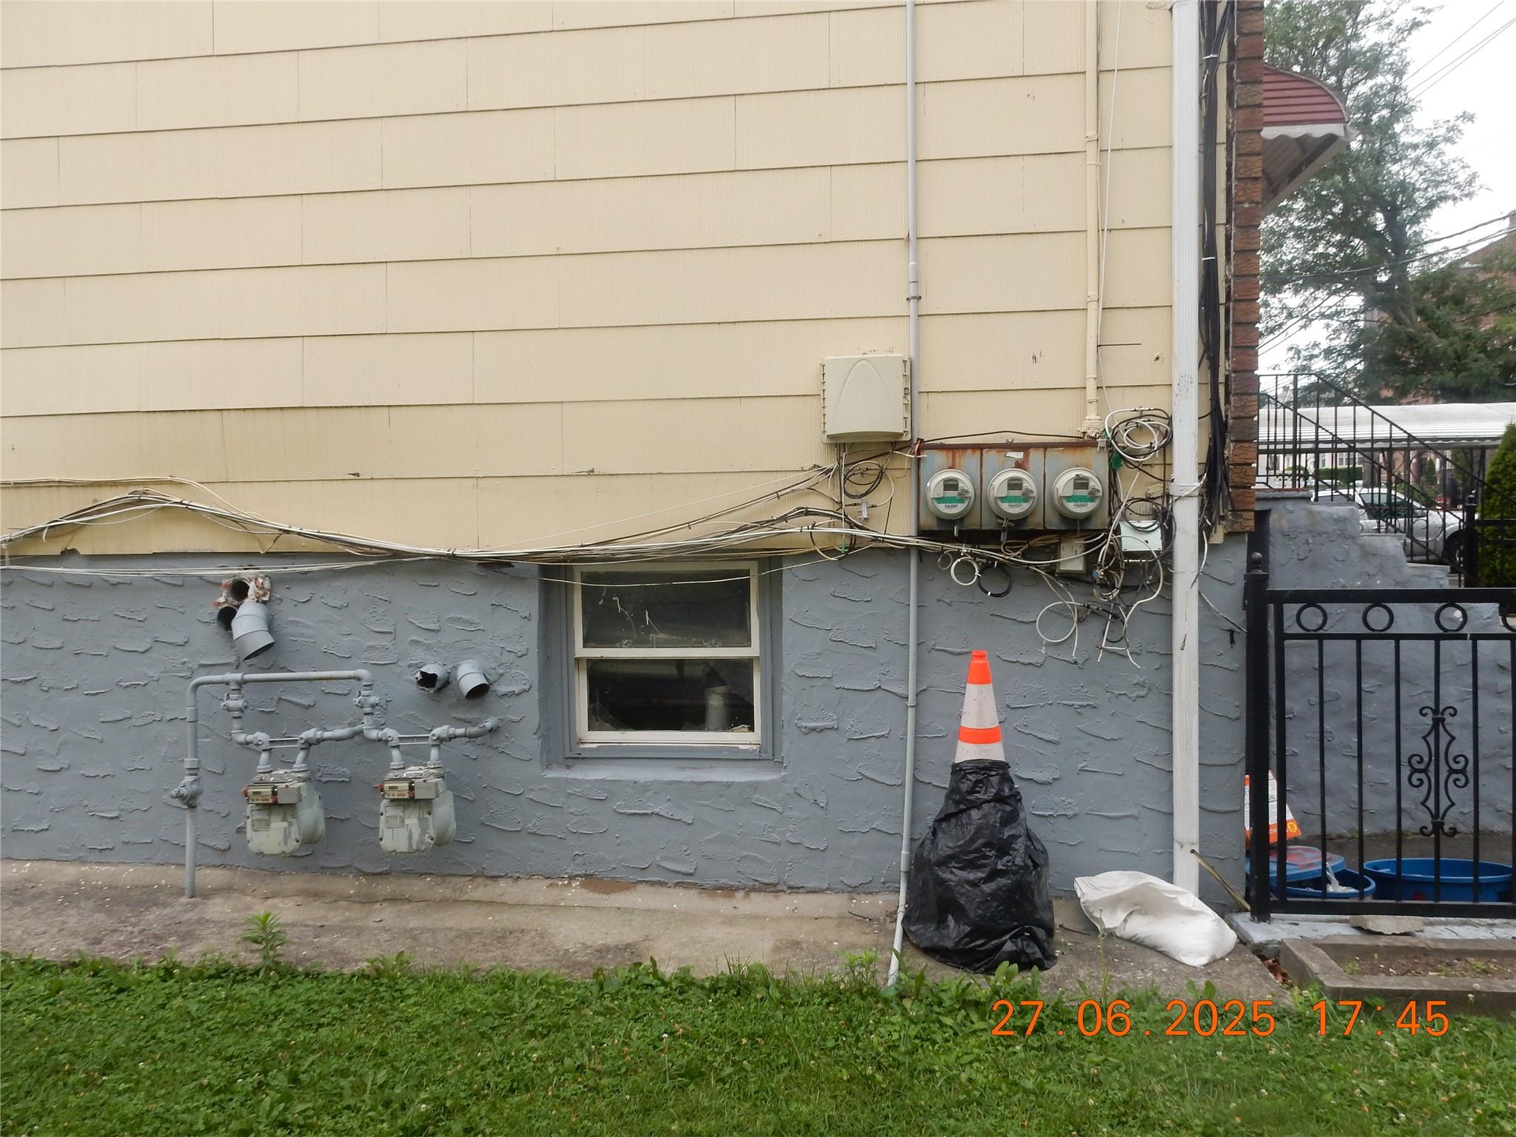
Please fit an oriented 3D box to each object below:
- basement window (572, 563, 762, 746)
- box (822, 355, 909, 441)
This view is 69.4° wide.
[{"bbox_3d":[-0.365,0.347,4.435,0.765,0.745,0.100,0,3,7],"label":"basement window"},{"bbox_3d":[0.405,-0.637,4.112,0.320,0.325,0.110,0,3,7],"label":"box"}]

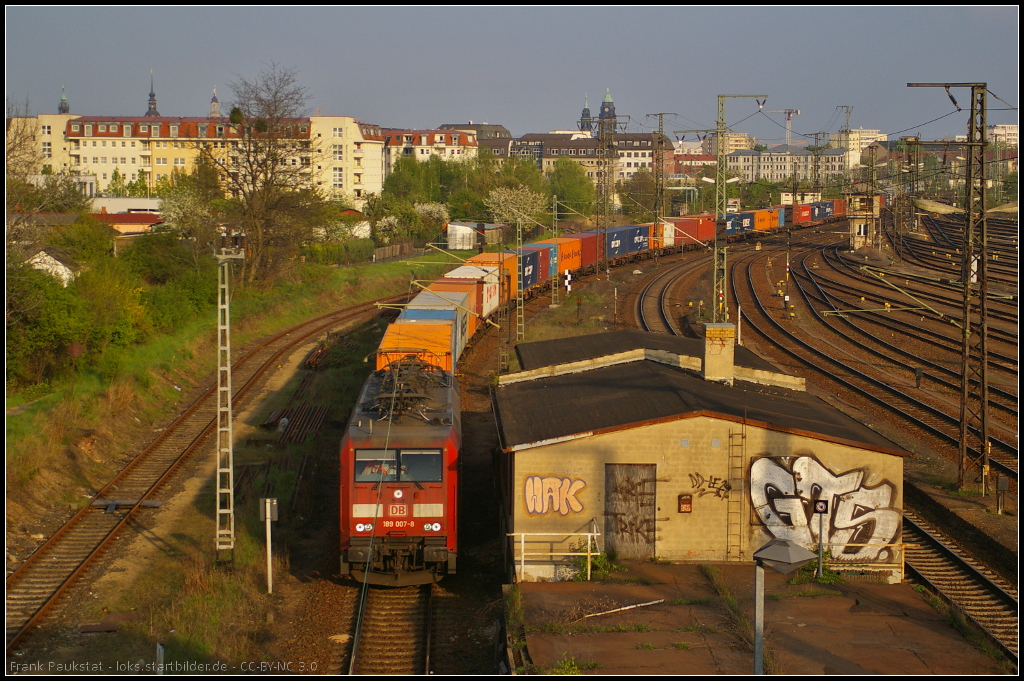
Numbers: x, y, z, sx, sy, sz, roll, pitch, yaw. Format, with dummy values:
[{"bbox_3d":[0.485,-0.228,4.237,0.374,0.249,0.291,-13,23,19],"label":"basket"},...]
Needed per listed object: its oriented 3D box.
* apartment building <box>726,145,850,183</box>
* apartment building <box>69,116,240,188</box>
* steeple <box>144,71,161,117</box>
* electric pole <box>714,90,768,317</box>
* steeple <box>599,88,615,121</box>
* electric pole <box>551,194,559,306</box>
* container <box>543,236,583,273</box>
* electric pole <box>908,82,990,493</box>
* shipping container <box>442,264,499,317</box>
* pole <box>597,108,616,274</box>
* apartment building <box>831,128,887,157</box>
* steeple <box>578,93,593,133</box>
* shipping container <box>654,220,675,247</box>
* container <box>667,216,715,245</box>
[{"bbox_3d":[123.650,-78.530,957.780,56.000,19.000,16.000,1,5,15],"label":"apartment building"},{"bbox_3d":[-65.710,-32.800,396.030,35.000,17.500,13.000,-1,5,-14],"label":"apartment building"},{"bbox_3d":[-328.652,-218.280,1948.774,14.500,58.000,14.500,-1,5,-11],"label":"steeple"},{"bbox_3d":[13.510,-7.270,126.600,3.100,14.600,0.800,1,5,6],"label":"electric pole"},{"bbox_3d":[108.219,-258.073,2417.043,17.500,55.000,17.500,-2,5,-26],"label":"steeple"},{"bbox_3d":[3.180,-6.720,158.840,0.450,8.200,0.400,0,5,1],"label":"electric pole"},{"bbox_3d":[4.073,-7.551,189.566,2.440,2.600,12.500,1,5,9],"label":"container"},{"bbox_3d":[13.744,-1.643,67.085,2.650,12.840,0.850,0,5,0],"label":"electric pole"},{"bbox_3d":[-2.450,-3.060,132.940,2.440,2.590,12.190,1,5,4],"label":"shipping container"},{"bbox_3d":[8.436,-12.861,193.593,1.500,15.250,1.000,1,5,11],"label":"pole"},{"bbox_3d":[201.453,-106.866,1240.762,30.000,31.200,16.500,-3,6,-35],"label":"apartment building"},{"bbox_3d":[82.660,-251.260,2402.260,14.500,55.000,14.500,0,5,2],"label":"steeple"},{"bbox_3d":[16.720,-12.000,242.000,2.440,2.590,6.060,1,5,15],"label":"shipping container"},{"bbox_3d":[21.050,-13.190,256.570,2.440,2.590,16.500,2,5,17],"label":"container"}]

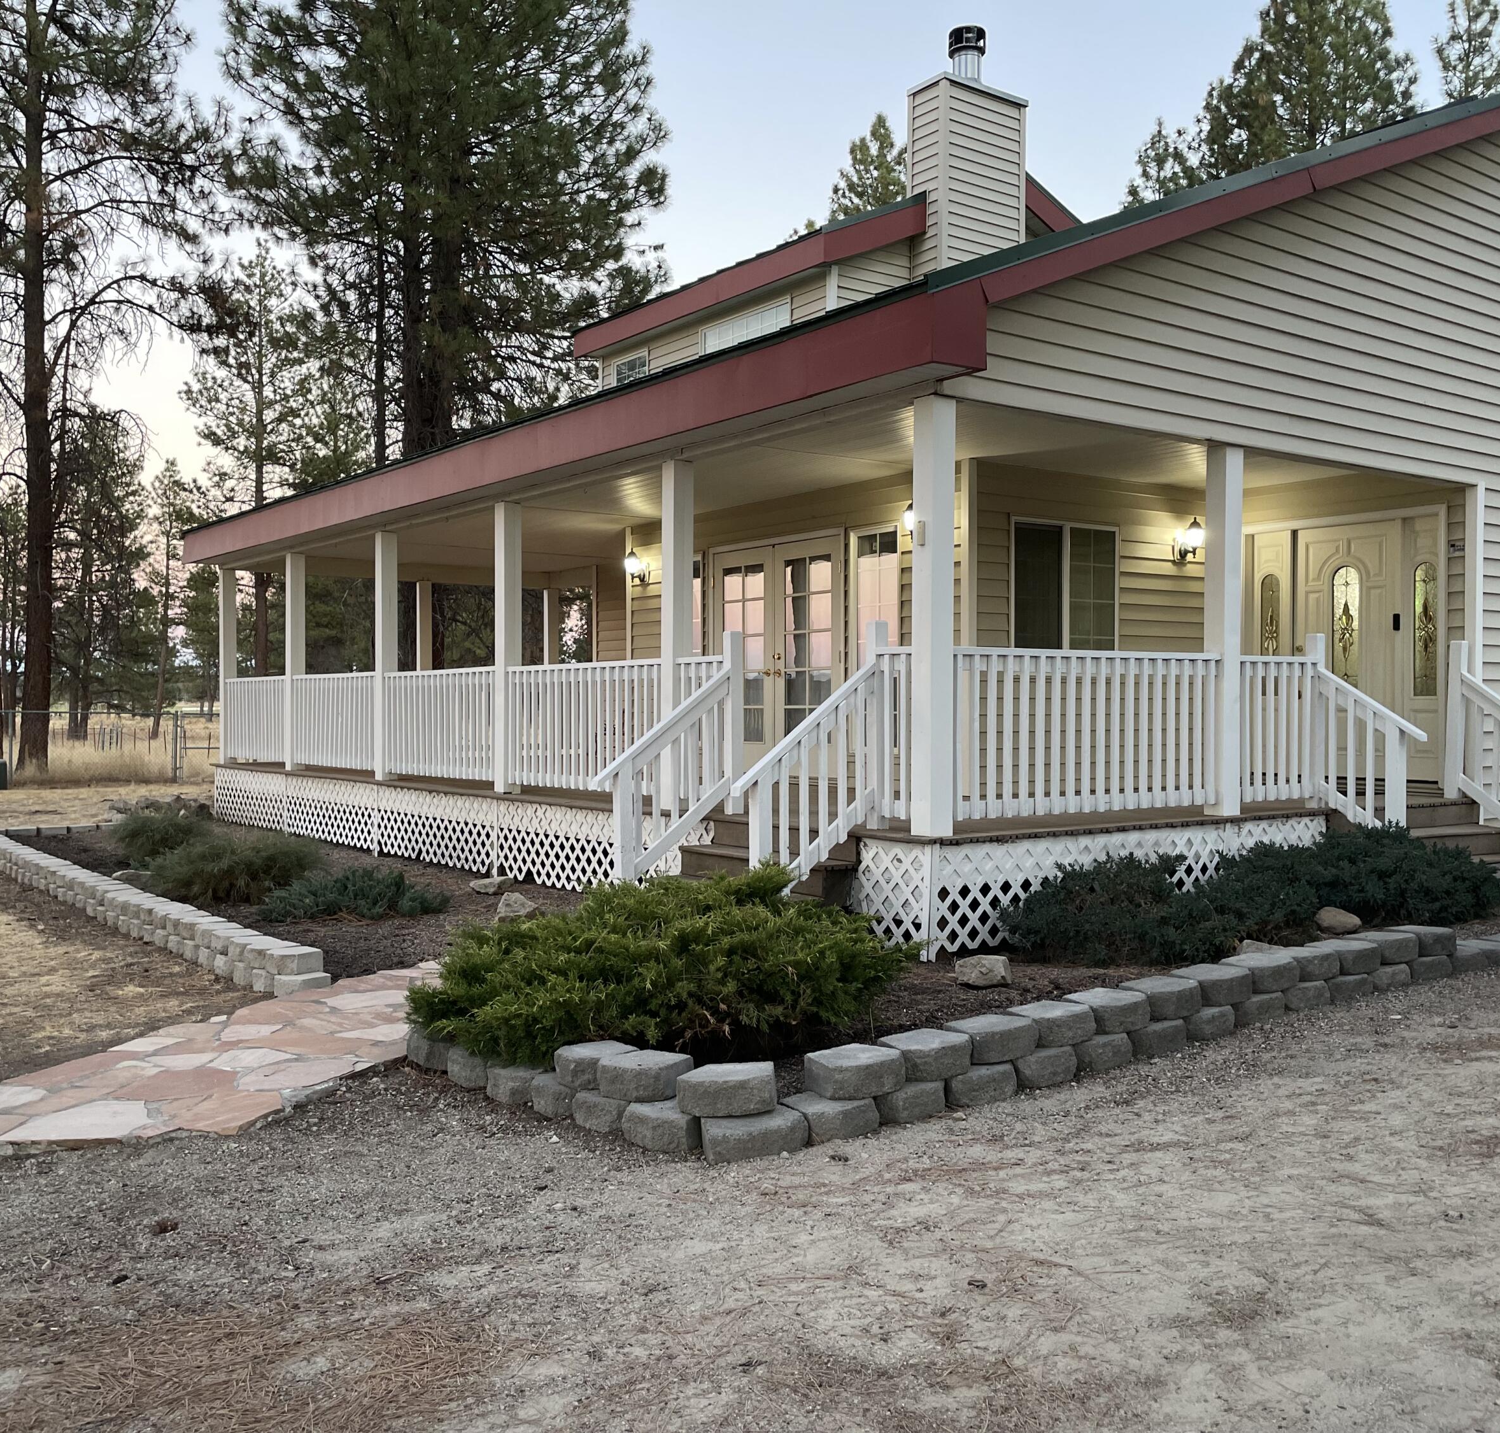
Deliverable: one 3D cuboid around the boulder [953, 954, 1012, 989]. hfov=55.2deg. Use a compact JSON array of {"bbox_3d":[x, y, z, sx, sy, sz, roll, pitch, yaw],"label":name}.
[{"bbox_3d":[1.064,1.163,6.560,0.255,0.150,0.190,0,0,9],"label":"boulder"}]

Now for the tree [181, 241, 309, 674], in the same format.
[{"bbox_3d":[-16.645,-7.465,47.955,4.700,16.900,4.700,0,0,-19],"label":"tree"}]

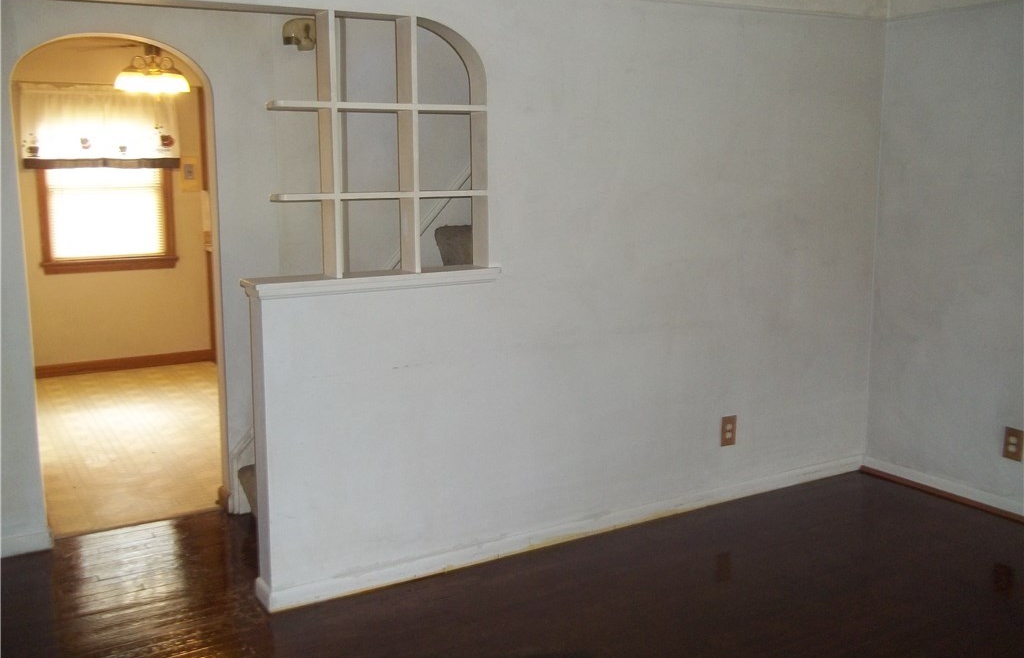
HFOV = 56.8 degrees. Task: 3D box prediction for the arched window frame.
[{"bbox_3d":[-0.466,-0.626,3.278,0.796,0.869,0.140,-6,11,-29],"label":"arched window frame"}]

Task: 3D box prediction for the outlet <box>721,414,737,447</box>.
[{"bbox_3d":[0.970,0.457,4.217,0.085,0.136,0.008,-6,11,-29],"label":"outlet"}]

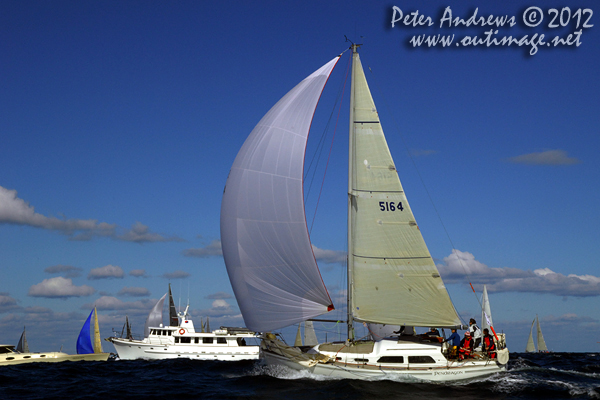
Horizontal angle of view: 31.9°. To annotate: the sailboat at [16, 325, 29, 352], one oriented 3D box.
[{"bbox_3d":[-146.452,74.270,555.092,9.500,14.670,3.600,-2,-8,12],"label":"sailboat"}]

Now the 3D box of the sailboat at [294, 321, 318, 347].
[{"bbox_3d":[1.900,41.619,332.473,9.800,14.460,3.600,-1,-8,5],"label":"sailboat"}]

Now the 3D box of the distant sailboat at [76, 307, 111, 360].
[{"bbox_3d":[-61.485,39.276,312.604,10.800,15.070,3.800,-3,-9,22],"label":"distant sailboat"}]

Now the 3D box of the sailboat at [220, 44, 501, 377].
[{"bbox_3d":[2.549,0.357,41.179,10.900,13.250,3.700,2,-8,-11],"label":"sailboat"}]

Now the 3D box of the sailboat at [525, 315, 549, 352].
[{"bbox_3d":[93.863,53.162,416.689,10.300,15.360,3.700,-1,-8,5],"label":"sailboat"}]

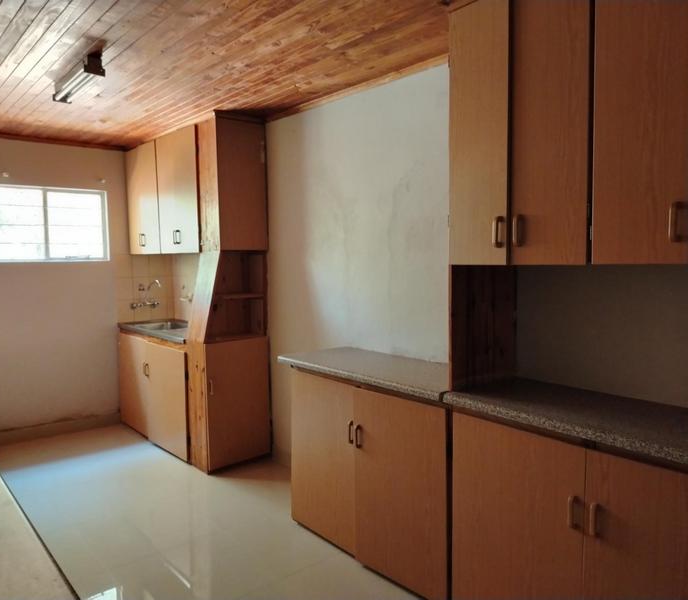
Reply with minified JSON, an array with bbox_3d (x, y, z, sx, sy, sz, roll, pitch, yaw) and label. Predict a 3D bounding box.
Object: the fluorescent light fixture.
[{"bbox_3d":[-1.337,-1.095,2.767,0.096,0.091,0.579,-5,6,-41],"label":"fluorescent light fixture"}]

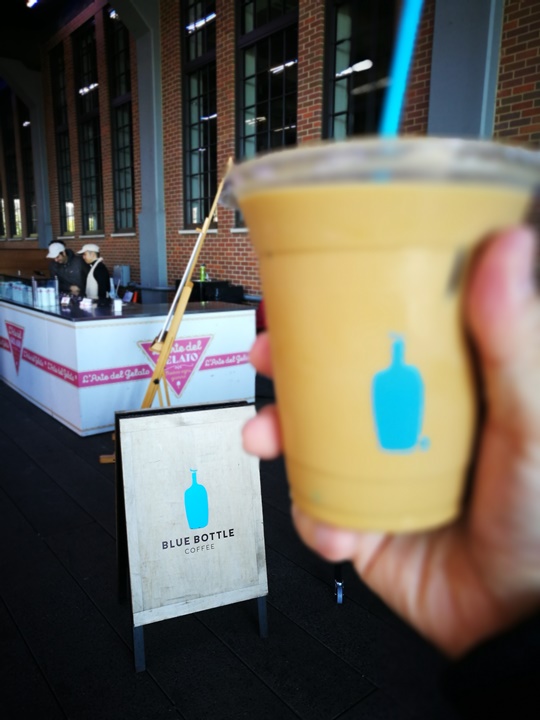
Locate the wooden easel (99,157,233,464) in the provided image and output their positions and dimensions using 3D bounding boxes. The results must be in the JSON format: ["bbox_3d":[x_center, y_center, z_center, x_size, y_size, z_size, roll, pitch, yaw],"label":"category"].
[{"bbox_3d":[-0.766,-0.370,4.185,0.990,2.180,0.540,0,11,-5],"label":"wooden easel"}]

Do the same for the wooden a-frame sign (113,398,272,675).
[{"bbox_3d":[-0.324,0.643,2.284,0.530,0.918,0.455,-4,12,-22],"label":"wooden a-frame sign"}]

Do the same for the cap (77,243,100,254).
[{"bbox_3d":[-2.104,-1.284,6.500,0.265,0.118,0.180,-9,14,-24],"label":"cap"}]

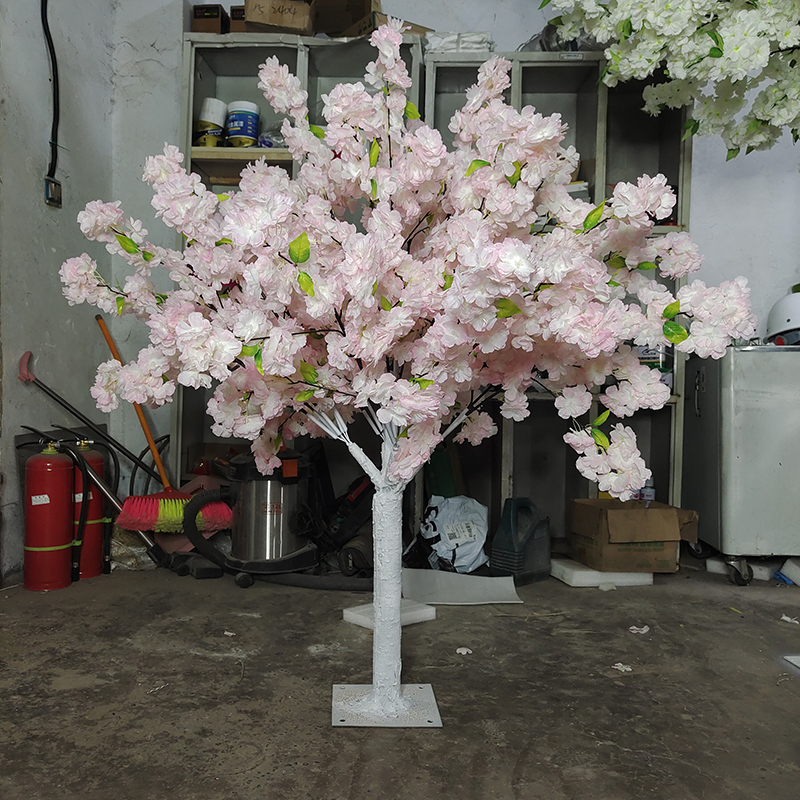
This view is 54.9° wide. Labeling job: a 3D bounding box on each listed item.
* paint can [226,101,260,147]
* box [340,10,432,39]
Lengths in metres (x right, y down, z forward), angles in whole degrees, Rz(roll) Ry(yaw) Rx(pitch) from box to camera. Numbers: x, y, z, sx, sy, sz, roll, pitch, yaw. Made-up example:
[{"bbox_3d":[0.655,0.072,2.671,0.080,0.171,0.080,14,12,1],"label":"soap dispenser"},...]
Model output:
[{"bbox_3d":[-0.616,-1.074,3.030,0.122,0.182,0.122,1,1,0],"label":"paint can"},{"bbox_3d":[-0.059,-1.411,3.066,0.300,0.066,0.280,0,1,-37],"label":"box"}]

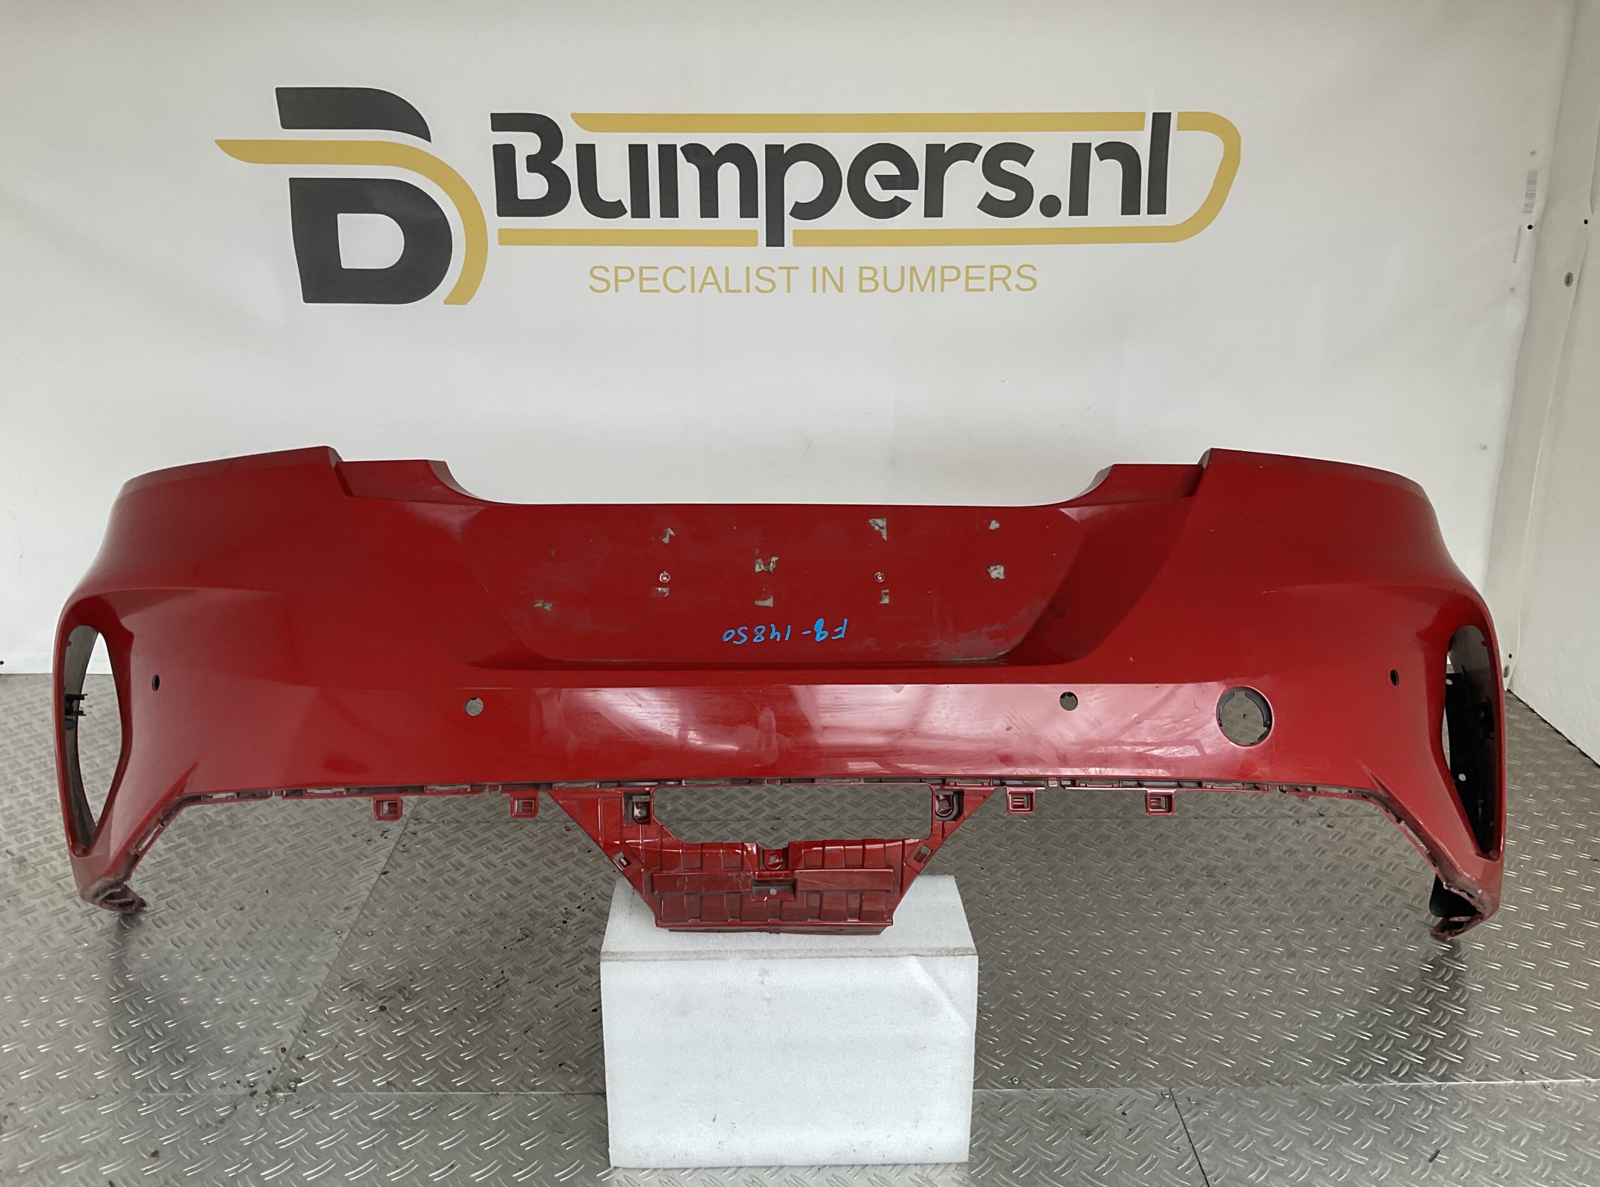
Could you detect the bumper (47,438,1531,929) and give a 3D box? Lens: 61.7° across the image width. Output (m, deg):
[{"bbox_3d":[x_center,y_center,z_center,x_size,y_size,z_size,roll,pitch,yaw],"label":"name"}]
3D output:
[{"bbox_3d":[-0.025,0.105,1.546,1.790,0.610,0.520,0,18,0],"label":"bumper"}]

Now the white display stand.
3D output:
[{"bbox_3d":[-0.012,0.482,1.529,0.395,0.264,0.170,0,18,0],"label":"white display stand"}]

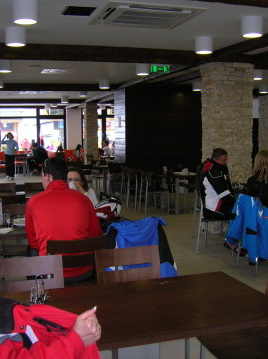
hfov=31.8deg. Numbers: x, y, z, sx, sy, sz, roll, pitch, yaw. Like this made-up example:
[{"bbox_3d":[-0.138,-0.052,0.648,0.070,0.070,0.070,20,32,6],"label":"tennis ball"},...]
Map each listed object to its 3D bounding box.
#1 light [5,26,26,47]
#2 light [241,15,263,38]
[{"bbox_3d":[-1.325,-1.603,5.282,0.225,0.205,0.225,-2,6,-18],"label":"light"},{"bbox_3d":[1.352,-1.727,5.343,0.235,0.190,0.235,-2,6,-18],"label":"light"}]

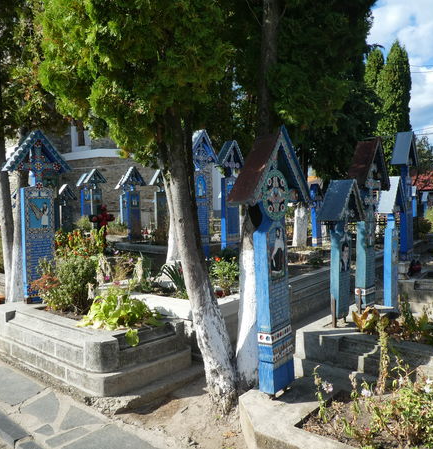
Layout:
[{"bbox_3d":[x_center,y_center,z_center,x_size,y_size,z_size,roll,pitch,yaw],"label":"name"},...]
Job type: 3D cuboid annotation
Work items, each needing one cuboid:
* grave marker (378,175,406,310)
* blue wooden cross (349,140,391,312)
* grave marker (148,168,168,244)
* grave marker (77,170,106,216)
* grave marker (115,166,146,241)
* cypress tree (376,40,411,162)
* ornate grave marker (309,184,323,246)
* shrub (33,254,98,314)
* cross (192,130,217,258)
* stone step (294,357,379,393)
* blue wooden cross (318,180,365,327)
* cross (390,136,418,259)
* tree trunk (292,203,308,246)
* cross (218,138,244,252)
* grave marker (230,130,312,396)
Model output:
[{"bbox_3d":[1.853,0.200,4.397,0.144,1.399,0.515,3,4,38],"label":"grave marker"},{"bbox_3d":[1.436,0.008,3.922,0.206,1.632,0.536,3,4,38],"label":"blue wooden cross"},{"bbox_3d":[-1.345,-0.401,9.743,0.240,1.750,0.620,3,5,36],"label":"grave marker"},{"bbox_3d":[-3.511,-0.651,11.839,0.270,1.880,0.820,3,5,36],"label":"grave marker"},{"bbox_3d":[-2.104,-0.517,10.340,0.260,1.840,0.800,3,5,36],"label":"grave marker"},{"bbox_3d":[6.859,-3.498,16.234,1.400,7.200,1.400,2,4,23],"label":"cypress tree"},{"bbox_3d":[2.301,-0.200,9.554,0.240,1.420,0.540,3,5,36],"label":"ornate grave marker"},{"bbox_3d":[-1.628,0.637,4.475,0.515,0.588,0.536,3,4,38],"label":"shrub"},{"bbox_3d":[-0.308,-0.510,7.228,0.260,2.220,0.860,3,5,36],"label":"cross"},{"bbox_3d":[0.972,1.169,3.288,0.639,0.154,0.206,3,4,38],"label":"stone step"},{"bbox_3d":[1.102,0.253,3.619,0.220,1.260,0.630,3,5,36],"label":"blue wooden cross"},{"bbox_3d":[3.234,-0.492,7.128,0.270,2.220,0.800,3,5,36],"label":"cross"},{"bbox_3d":[2.023,-0.017,9.964,0.350,1.120,0.350,1,4,11],"label":"tree trunk"},{"bbox_3d":[0.262,-0.525,7.501,0.175,1.964,0.618,3,4,38],"label":"cross"},{"bbox_3d":[0.432,0.267,3.190,0.230,2.020,0.900,-2,2,36],"label":"grave marker"}]

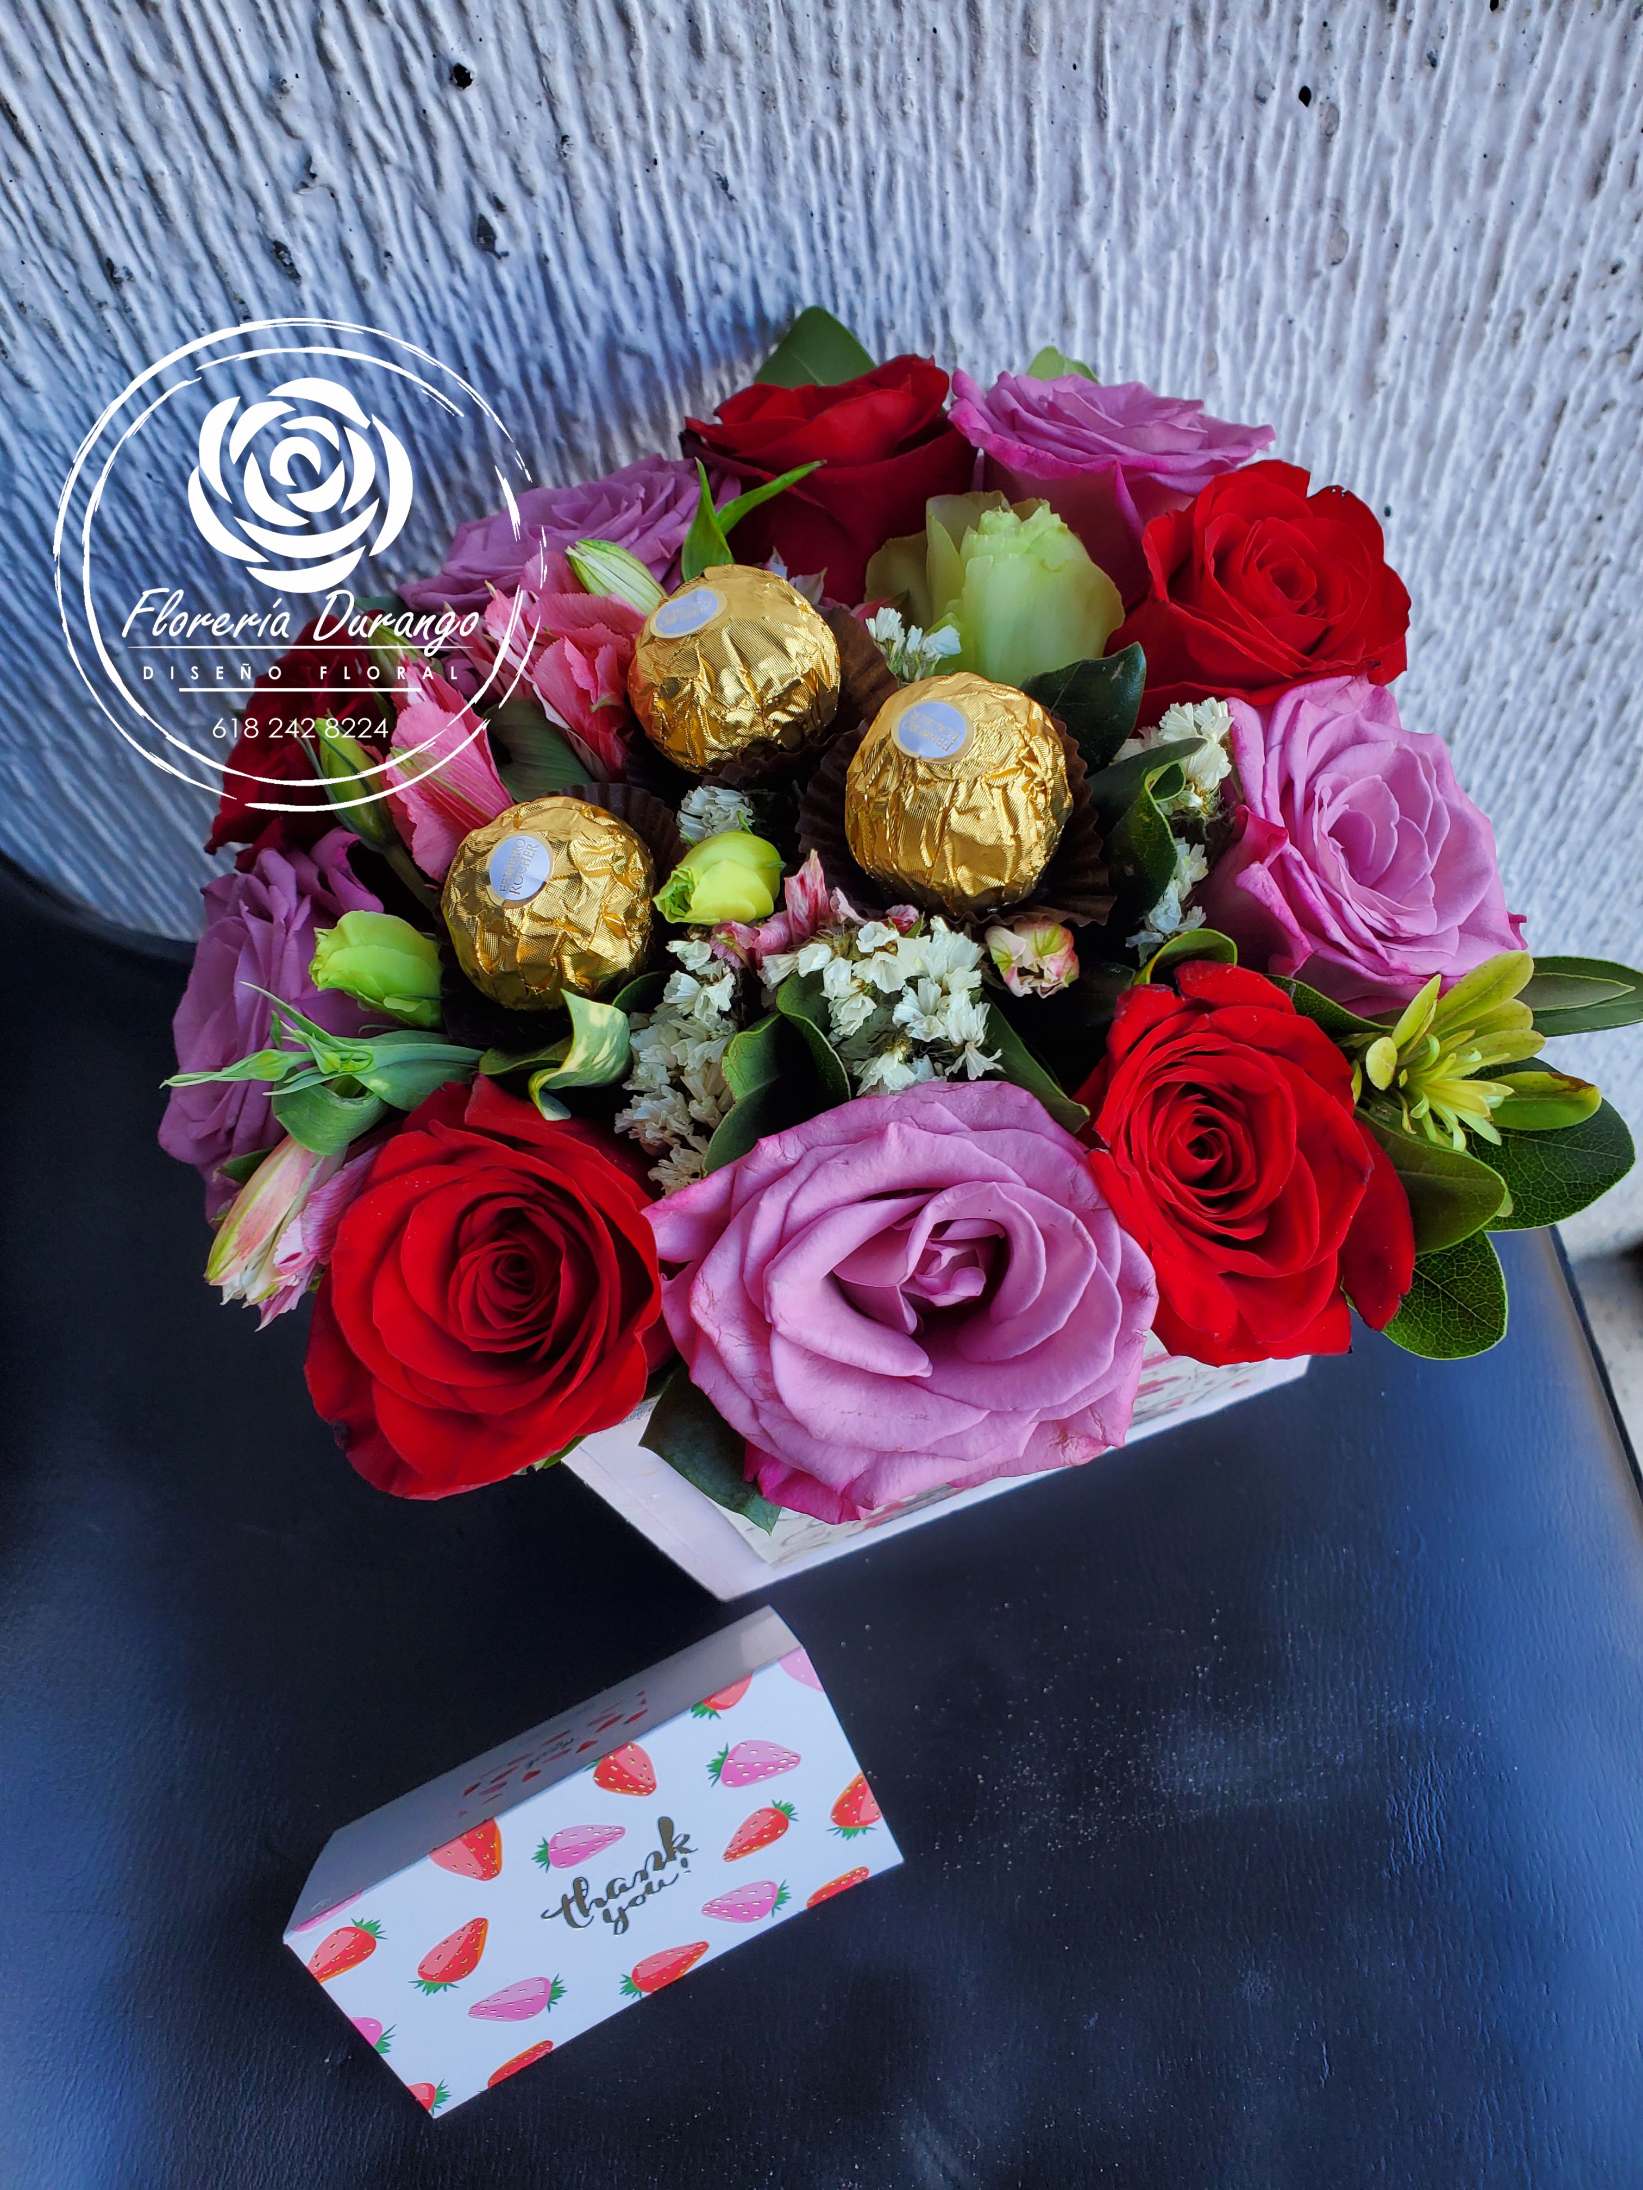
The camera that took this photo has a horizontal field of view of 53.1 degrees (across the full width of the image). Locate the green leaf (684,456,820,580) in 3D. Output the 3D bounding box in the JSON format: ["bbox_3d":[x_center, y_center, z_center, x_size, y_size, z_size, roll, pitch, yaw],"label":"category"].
[{"bbox_3d":[-0.011,-0.091,0.262,0.022,0.021,0.009,-4,61,8],"label":"green leaf"}]

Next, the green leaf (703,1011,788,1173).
[{"bbox_3d":[-0.011,0.000,0.241,0.012,0.014,0.018,-3,59,5],"label":"green leaf"}]

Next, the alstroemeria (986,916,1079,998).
[{"bbox_3d":[0.031,-0.021,0.246,0.014,0.017,0.013,0,102,0],"label":"alstroemeria"}]

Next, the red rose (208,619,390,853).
[{"bbox_3d":[-0.087,-0.061,0.285,0.046,0.038,0.046,-17,42,26],"label":"red rose"}]

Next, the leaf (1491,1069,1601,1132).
[{"bbox_3d":[0.115,0.001,0.270,0.024,0.008,0.012,0,60,10],"label":"leaf"}]

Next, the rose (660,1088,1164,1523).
[{"bbox_3d":[0.012,0.032,0.251,0.075,0.052,0.070,0,76,-2],"label":"rose"}]

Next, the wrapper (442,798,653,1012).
[{"bbox_3d":[-0.041,-0.029,0.249,0.032,0.032,0.032,-3,59,5],"label":"wrapper"}]

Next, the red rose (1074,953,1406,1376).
[{"bbox_3d":[0.069,0.011,0.270,0.057,0.048,0.062,0,78,18],"label":"red rose"}]

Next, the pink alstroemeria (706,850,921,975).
[{"bbox_3d":[-0.001,-0.026,0.242,0.031,0.018,0.017,-4,61,8],"label":"pink alstroemeria"}]

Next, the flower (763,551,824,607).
[{"bbox_3d":[-0.004,-0.083,0.266,0.012,0.013,0.011,-4,61,8],"label":"flower"}]

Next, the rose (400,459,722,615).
[{"bbox_3d":[-0.050,-0.105,0.315,0.062,0.042,0.058,-17,31,10],"label":"rose"}]

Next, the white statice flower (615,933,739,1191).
[{"bbox_3d":[-0.021,-0.005,0.240,0.017,0.022,0.031,-4,61,8],"label":"white statice flower"}]

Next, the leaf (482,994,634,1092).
[{"bbox_3d":[-0.040,-0.007,0.247,0.024,0.016,0.018,-20,59,-2],"label":"leaf"}]

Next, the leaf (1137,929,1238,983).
[{"bbox_3d":[0.056,-0.021,0.250,0.017,0.010,0.014,17,64,18],"label":"leaf"}]

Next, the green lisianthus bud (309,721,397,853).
[{"bbox_3d":[-0.075,-0.050,0.265,0.012,0.027,0.012,-11,42,18],"label":"green lisianthus bud"}]

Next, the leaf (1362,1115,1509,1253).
[{"bbox_3d":[0.092,0.013,0.250,0.028,0.009,0.018,19,77,17],"label":"leaf"}]

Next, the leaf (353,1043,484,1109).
[{"bbox_3d":[-0.059,-0.003,0.239,0.019,0.006,0.009,-4,61,8],"label":"leaf"}]

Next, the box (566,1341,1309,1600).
[{"bbox_3d":[0.014,0.008,0.349,0.135,0.092,0.135,-20,59,-2],"label":"box"}]

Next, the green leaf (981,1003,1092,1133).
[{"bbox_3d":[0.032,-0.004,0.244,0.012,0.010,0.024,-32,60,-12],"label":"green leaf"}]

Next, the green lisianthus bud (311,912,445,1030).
[{"bbox_3d":[-0.069,-0.019,0.256,0.024,0.018,0.017,12,36,-19],"label":"green lisianthus bud"}]

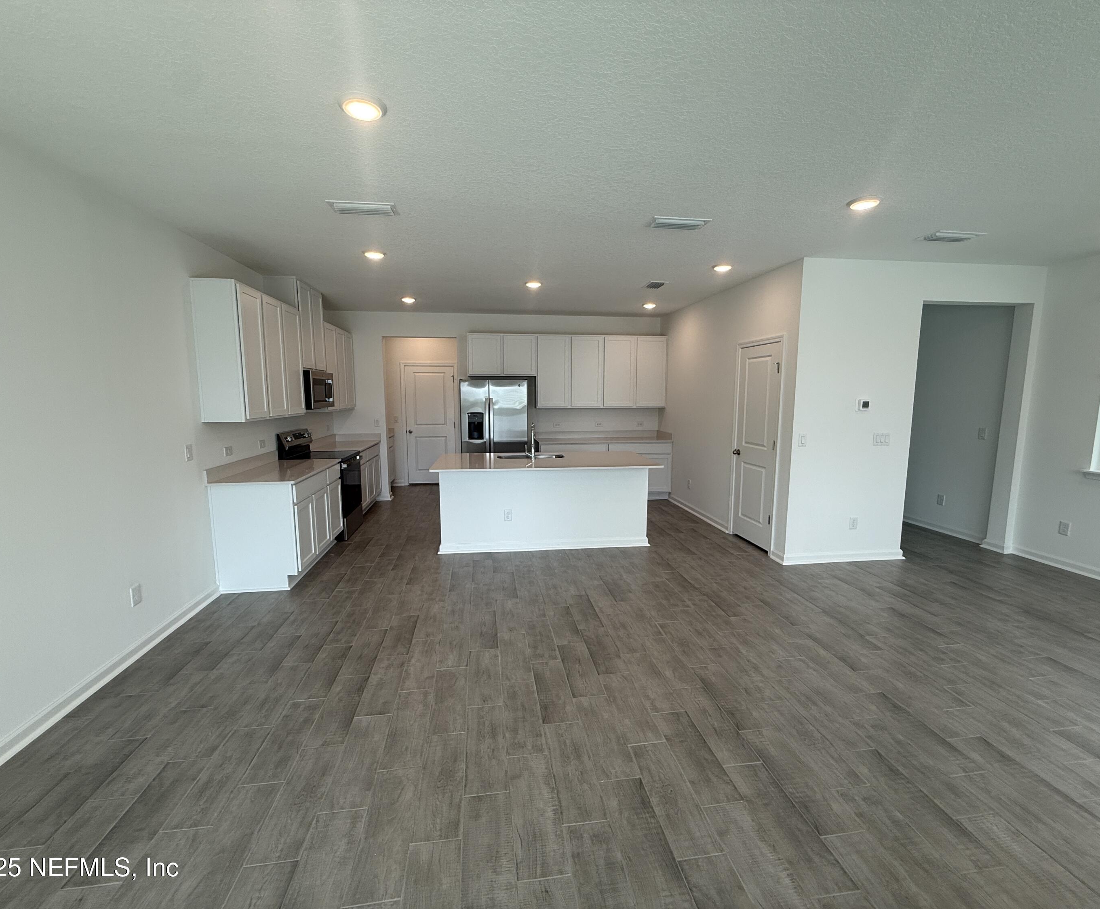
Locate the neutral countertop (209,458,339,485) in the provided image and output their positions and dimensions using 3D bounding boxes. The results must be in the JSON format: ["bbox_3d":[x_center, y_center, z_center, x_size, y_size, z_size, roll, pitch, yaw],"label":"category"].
[{"bbox_3d":[-2.450,0.157,4.537,0.646,0.035,1.333,-1,7,-8],"label":"neutral countertop"}]

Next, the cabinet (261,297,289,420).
[{"bbox_3d":[-2.444,-0.854,4.354,0.025,1.020,0.401,-1,7,-8],"label":"cabinet"}]

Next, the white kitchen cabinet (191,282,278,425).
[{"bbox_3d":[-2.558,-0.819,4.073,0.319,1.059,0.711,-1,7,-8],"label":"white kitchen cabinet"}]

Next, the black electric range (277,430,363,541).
[{"bbox_3d":[-2.543,0.321,5.569,0.667,1.171,0.757,-1,7,-8],"label":"black electric range"}]

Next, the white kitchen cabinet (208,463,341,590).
[{"bbox_3d":[-2.457,0.599,4.596,0.633,0.867,1.323,-1,7,-8],"label":"white kitchen cabinet"}]

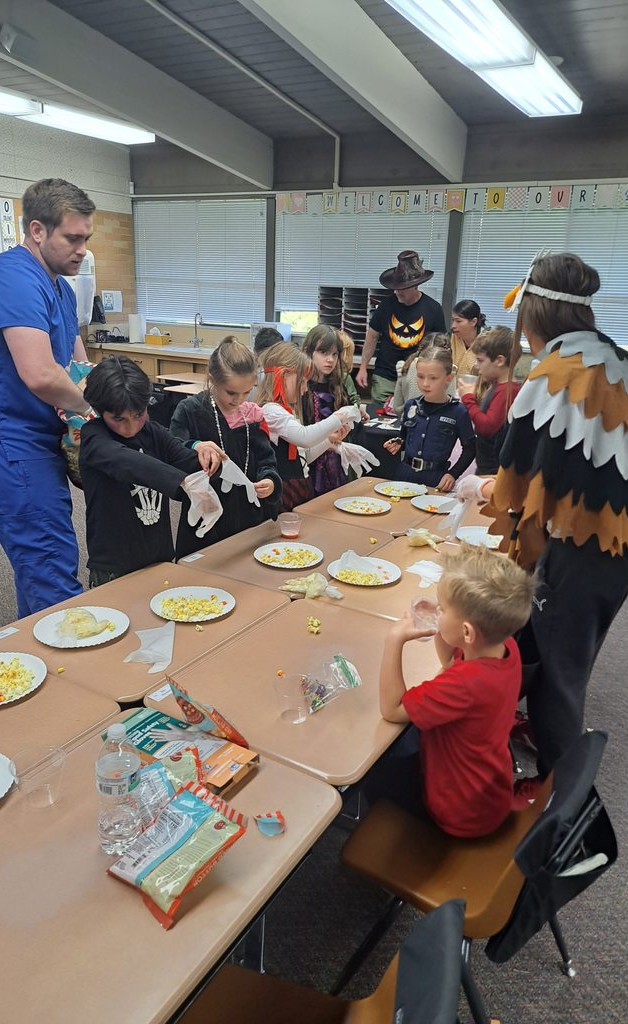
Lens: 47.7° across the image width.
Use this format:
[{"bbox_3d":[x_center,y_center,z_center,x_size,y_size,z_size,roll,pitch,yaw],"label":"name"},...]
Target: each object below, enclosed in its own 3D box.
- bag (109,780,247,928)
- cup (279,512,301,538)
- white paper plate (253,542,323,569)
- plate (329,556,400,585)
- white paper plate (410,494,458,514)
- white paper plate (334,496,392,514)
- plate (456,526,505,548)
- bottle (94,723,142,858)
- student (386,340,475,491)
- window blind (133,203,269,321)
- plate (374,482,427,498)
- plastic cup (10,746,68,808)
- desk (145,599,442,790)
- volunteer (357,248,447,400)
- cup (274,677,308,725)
[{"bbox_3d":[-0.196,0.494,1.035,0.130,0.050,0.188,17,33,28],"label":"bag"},{"bbox_3d":[-0.081,0.047,2.407,0.076,0.076,0.076,2,18,0],"label":"cup"},{"bbox_3d":[-0.078,0.139,2.215,0.221,0.020,0.221,2,18,0],"label":"white paper plate"},{"bbox_3d":[0.150,0.179,2.109,0.221,0.020,0.221,2,18,0],"label":"plate"},{"bbox_3d":[0.491,-0.025,2.775,0.221,0.020,0.221,2,18,0],"label":"white paper plate"},{"bbox_3d":[0.195,-0.024,2.854,0.231,0.020,0.231,2,17,-1],"label":"white paper plate"},{"bbox_3d":[0.597,0.091,2.423,0.221,0.020,0.221,2,18,0],"label":"plate"},{"bbox_3d":[-0.296,0.415,1.073,0.066,0.203,0.066,2,17,-1],"label":"bottle"},{"bbox_3d":[0.517,-0.096,3.206,0.380,1.272,0.260,9,19,21],"label":"student"},{"bbox_3d":[-1.146,-2.437,6.954,1.560,1.141,0.040,11,19,26],"label":"window blind"},{"bbox_3d":[0.364,-0.088,2.959,0.221,0.020,0.221,2,18,0],"label":"plate"},{"bbox_3d":[-0.454,0.445,1.176,0.086,0.072,0.086,2,17,-1],"label":"plastic cup"},{"bbox_3d":[0.001,0.681,1.696,0.475,0.690,0.610,12,21,29],"label":"desk"},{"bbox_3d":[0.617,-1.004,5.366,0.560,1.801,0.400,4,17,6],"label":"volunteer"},{"bbox_3d":[-0.041,0.381,1.431,0.080,0.074,0.080,2,17,-1],"label":"cup"}]

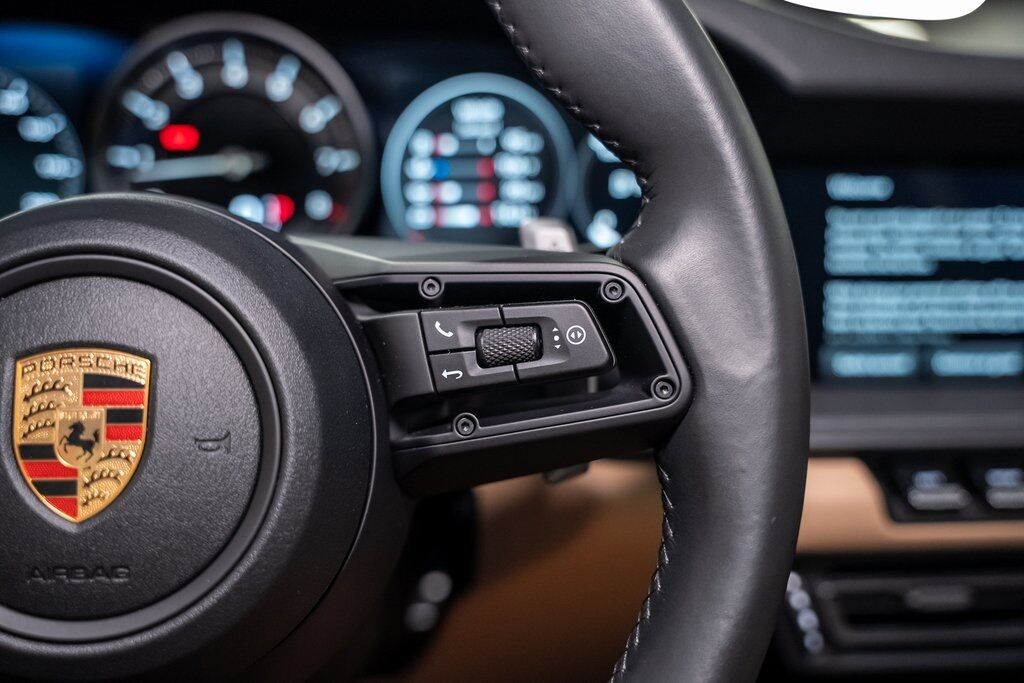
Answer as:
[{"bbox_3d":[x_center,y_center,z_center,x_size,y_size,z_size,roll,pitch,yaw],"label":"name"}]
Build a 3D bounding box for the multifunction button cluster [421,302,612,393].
[{"bbox_3d":[0.001,0.001,0.264,0.049,0.021,0.012,-7,-2,-4],"label":"multifunction button cluster"}]

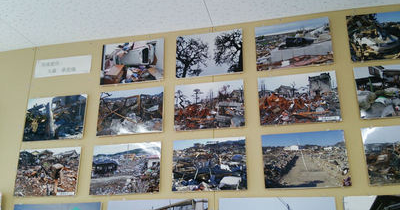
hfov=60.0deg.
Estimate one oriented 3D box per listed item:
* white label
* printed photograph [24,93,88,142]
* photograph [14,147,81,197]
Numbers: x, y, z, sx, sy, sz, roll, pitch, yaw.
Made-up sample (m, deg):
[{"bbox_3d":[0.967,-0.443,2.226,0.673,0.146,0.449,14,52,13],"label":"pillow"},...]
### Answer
[{"bbox_3d":[-0.664,-0.188,1.674,0.297,0.094,0.005,-4,-18,12],"label":"white label"},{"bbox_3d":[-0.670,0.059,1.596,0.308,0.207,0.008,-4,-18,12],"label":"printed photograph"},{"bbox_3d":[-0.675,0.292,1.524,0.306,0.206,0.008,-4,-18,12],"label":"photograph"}]

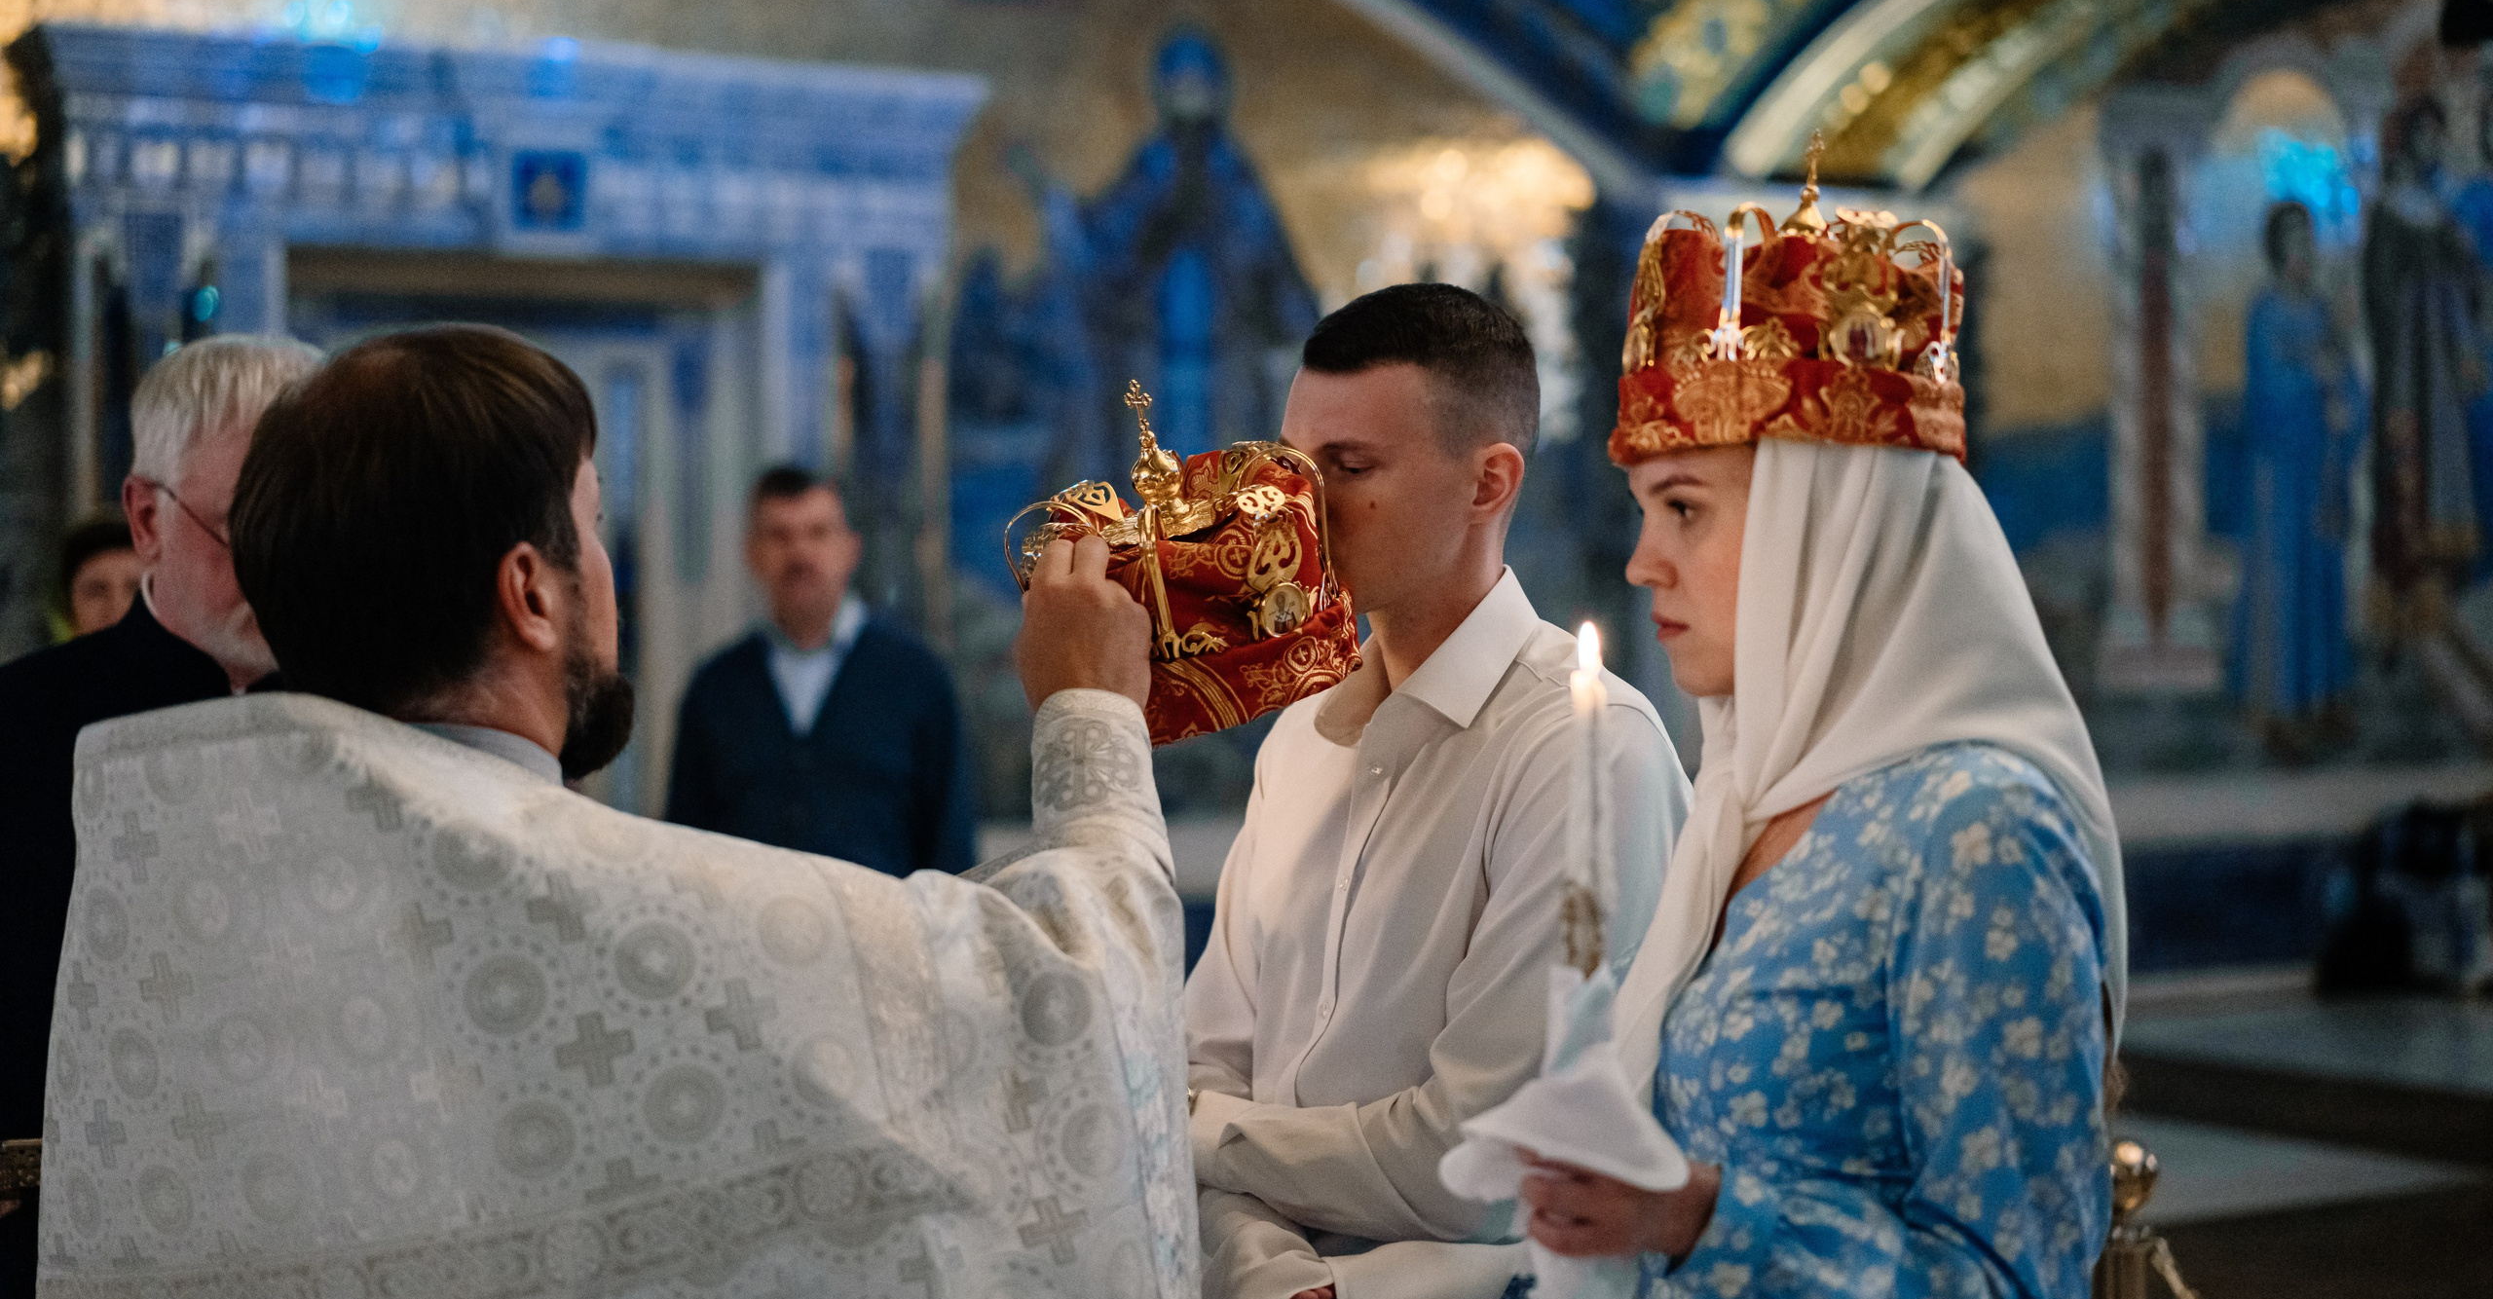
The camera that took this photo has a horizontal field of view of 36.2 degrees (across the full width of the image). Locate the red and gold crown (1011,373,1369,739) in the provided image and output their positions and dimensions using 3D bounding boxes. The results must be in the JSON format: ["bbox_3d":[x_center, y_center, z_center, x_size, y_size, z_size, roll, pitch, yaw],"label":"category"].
[{"bbox_3d":[-0.051,-0.076,2.396,0.210,0.200,0.210,-7,21,3],"label":"red and gold crown"}]

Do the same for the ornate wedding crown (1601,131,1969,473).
[{"bbox_3d":[0.322,-0.207,2.250,0.210,0.198,0.208,4,-2,-13],"label":"ornate wedding crown"}]

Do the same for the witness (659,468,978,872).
[{"bbox_3d":[-0.659,0.595,5.900,0.480,1.760,0.290,0,0,9],"label":"witness"}]

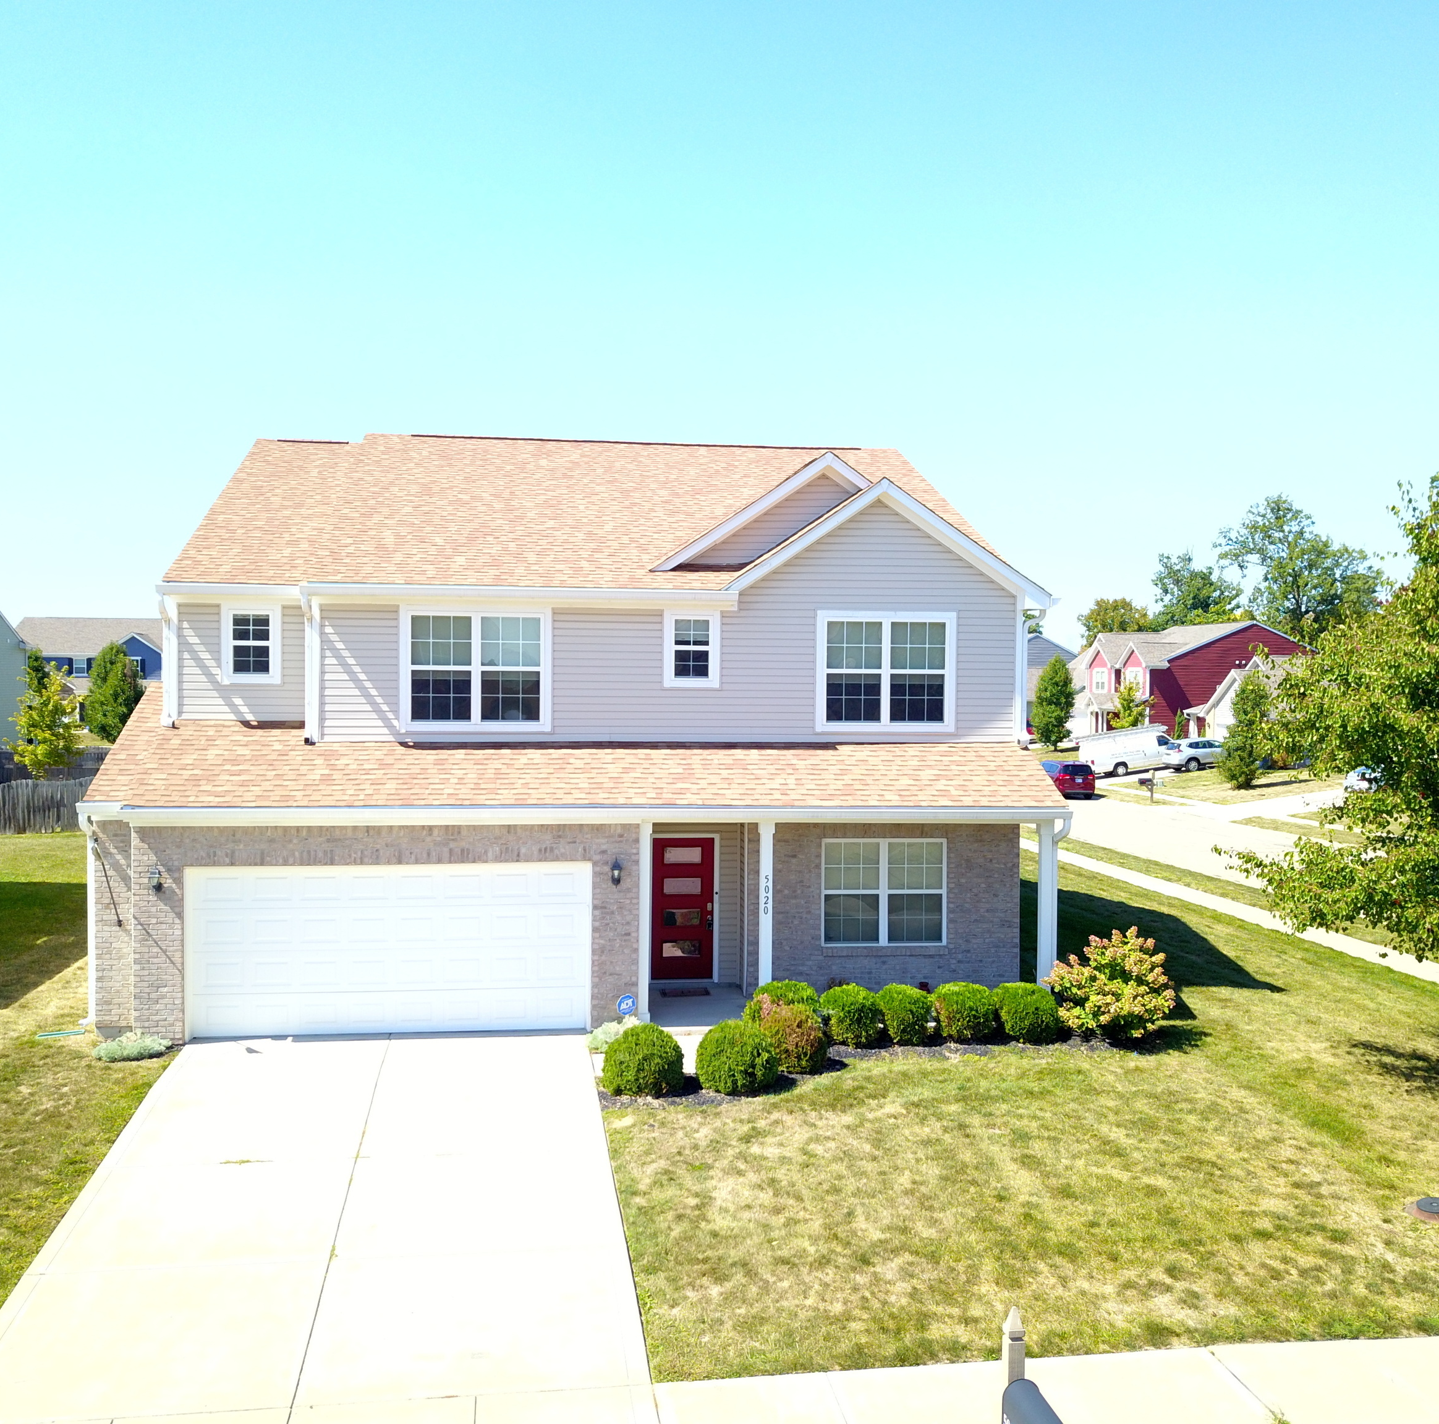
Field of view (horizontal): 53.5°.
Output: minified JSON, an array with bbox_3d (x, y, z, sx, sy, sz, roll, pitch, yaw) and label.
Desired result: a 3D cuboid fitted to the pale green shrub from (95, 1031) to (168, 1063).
[{"bbox_3d":[-7.000,3.980,17.000,0.920,0.380,0.720,0,2,-7],"label":"pale green shrub"}]

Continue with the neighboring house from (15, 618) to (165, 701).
[{"bbox_3d":[-45.175,-3.056,106.457,13.000,8.400,13.500,0,2,-8],"label":"neighboring house"}]

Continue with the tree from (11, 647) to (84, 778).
[{"bbox_3d":[-23.782,0.705,50.565,2.600,5.670,2.600,0,2,-7],"label":"tree"}]

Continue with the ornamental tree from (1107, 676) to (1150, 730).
[{"bbox_3d":[23.912,0.434,83.575,2.600,5.130,2.600,0,2,-7],"label":"ornamental tree"}]

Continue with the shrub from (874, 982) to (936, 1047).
[{"bbox_3d":[2.321,3.758,17.712,0.800,0.780,0.800,0,2,-8],"label":"shrub"}]

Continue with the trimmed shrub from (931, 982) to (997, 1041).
[{"bbox_3d":[3.076,3.744,17.817,0.820,0.760,0.820,0,2,-8],"label":"trimmed shrub"}]

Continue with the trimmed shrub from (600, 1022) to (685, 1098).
[{"bbox_3d":[-0.860,3.910,16.150,0.950,0.850,0.930,0,2,-7],"label":"trimmed shrub"}]

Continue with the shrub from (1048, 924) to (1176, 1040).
[{"bbox_3d":[5.030,3.480,18.400,1.650,1.430,1.600,0,2,-7],"label":"shrub"}]

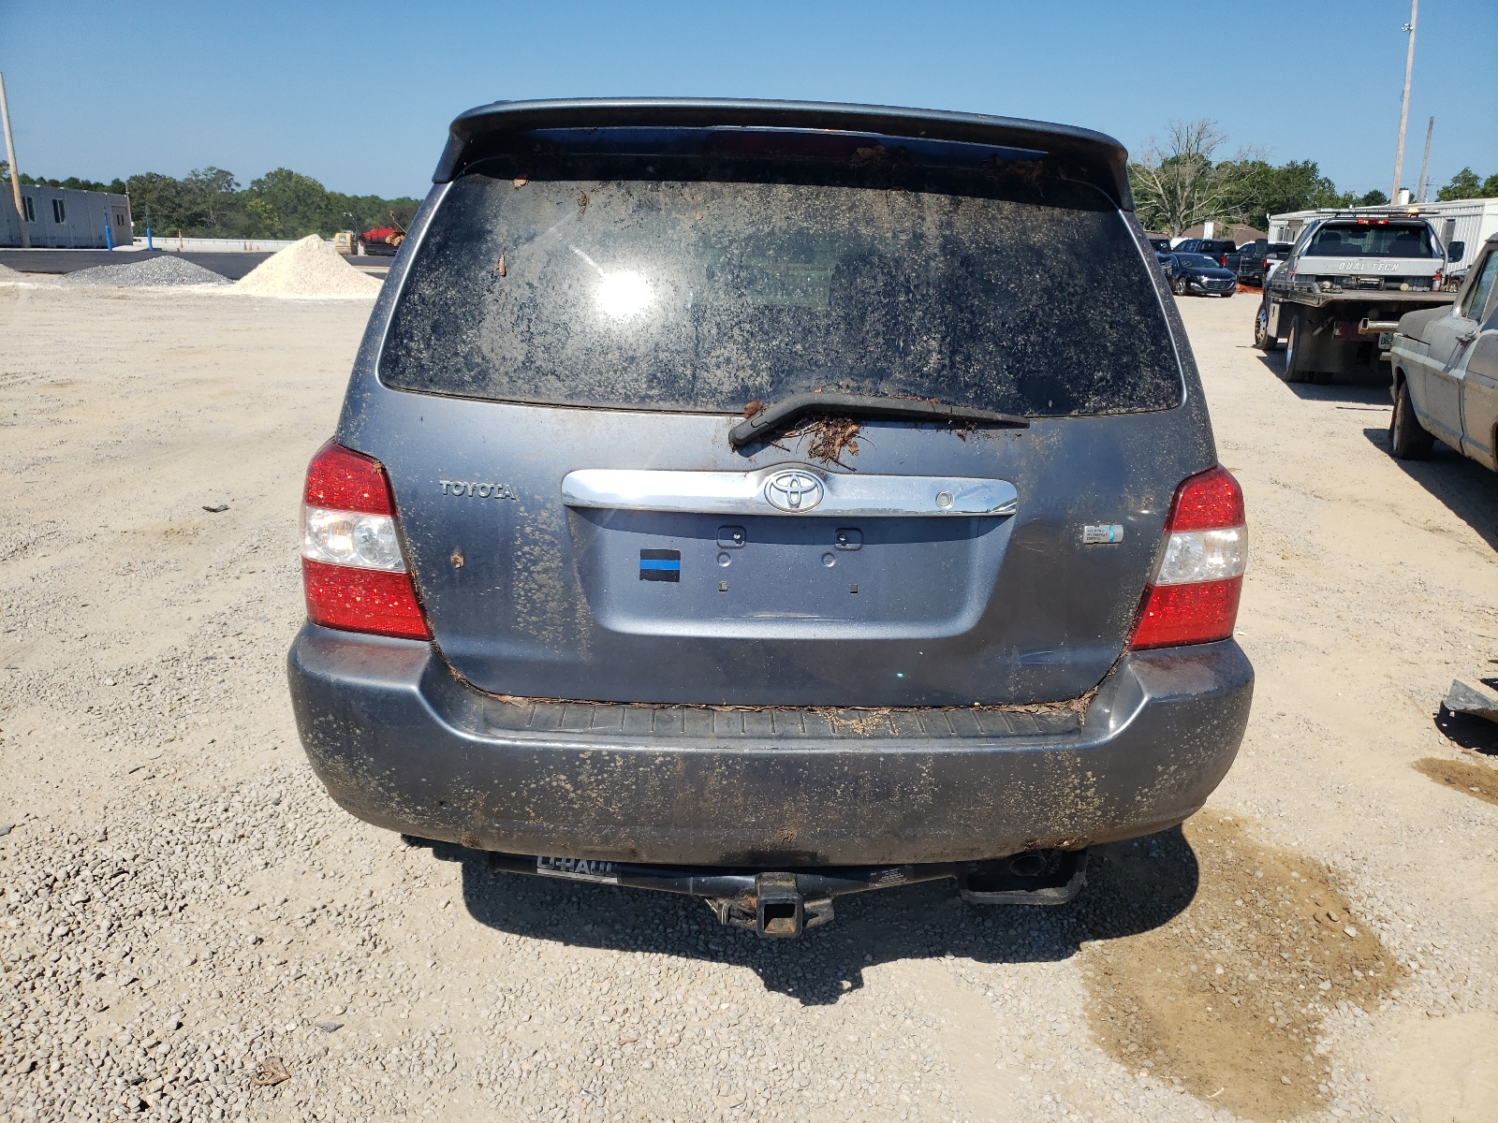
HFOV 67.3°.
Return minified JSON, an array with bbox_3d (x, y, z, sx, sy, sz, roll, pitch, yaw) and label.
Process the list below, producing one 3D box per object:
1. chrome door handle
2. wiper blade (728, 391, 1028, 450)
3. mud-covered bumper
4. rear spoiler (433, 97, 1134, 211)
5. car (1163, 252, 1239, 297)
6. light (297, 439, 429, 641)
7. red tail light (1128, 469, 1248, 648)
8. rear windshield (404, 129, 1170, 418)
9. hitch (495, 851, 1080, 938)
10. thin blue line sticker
[{"bbox_3d":[0.077,-0.118,1.874,0.760,0.085,0.065,1,16,-4],"label":"chrome door handle"},{"bbox_3d":[0.213,-0.234,1.901,0.510,0.100,0.080,1,16,-4],"label":"wiper blade"},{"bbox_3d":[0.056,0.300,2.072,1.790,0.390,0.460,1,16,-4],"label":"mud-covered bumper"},{"bbox_3d":[0.080,-0.727,2.026,1.280,0.170,0.300,1,16,-4],"label":"rear spoiler"},{"bbox_3d":[16.510,-10.834,42.454,1.855,1.455,4.930,0,16,-8],"label":"car"},{"bbox_3d":[-0.668,-0.045,1.981,0.270,0.335,0.240,1,16,-4],"label":"light"},{"bbox_3d":[0.799,-0.016,2.078,0.270,0.335,0.240,1,16,-4],"label":"red tail light"},{"bbox_3d":[0.076,-0.505,2.017,1.420,0.500,0.110,1,-16,-4],"label":"rear windshield"},{"bbox_3d":[0.093,0.560,2.046,1.110,0.170,0.360,1,16,-4],"label":"hitch"},{"bbox_3d":[-0.150,0.007,1.901,0.069,0.060,0.003,1,16,-4],"label":"thin blue line sticker"}]

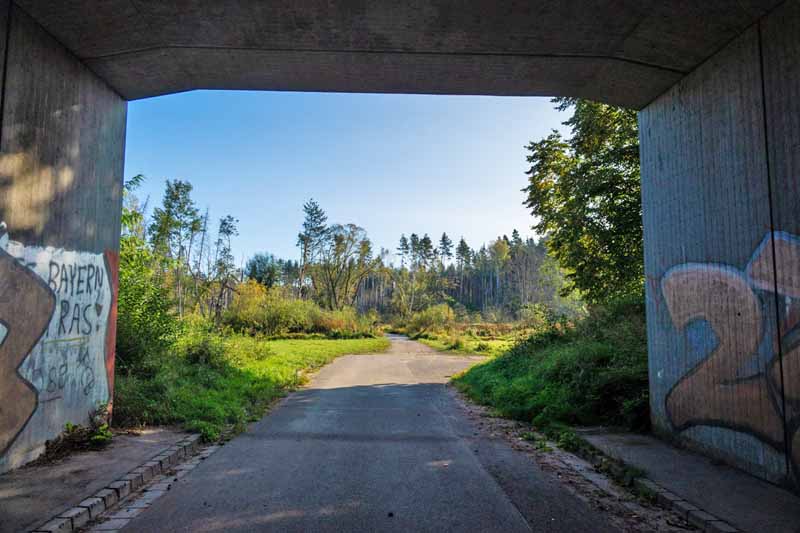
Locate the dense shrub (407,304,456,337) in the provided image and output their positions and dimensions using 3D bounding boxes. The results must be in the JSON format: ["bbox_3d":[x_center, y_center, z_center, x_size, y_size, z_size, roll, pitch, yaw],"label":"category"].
[{"bbox_3d":[2.718,4.685,46.000,4.150,2.750,3.700,0,-5,0],"label":"dense shrub"}]

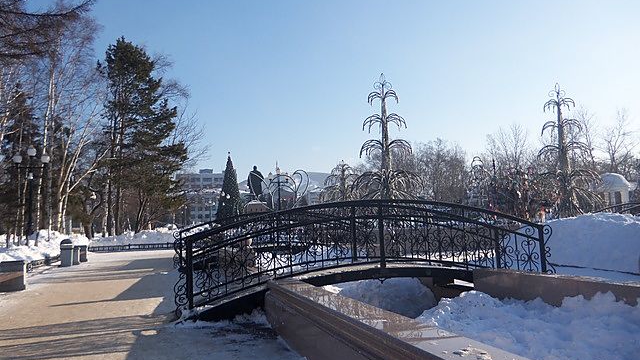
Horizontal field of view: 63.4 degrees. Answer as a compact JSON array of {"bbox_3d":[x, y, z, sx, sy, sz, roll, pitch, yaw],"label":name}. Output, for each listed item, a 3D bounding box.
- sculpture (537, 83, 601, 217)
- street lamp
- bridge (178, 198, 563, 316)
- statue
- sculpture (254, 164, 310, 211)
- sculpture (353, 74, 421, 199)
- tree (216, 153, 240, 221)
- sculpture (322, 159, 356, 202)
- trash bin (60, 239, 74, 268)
[{"bbox_3d":[12.023,-0.815,25.629,3.100,8.182,3.100,0,-5,-15],"label":"sculpture"},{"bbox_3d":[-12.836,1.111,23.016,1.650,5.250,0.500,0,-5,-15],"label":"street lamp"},{"bbox_3d":[0.937,1.360,9.986,7.182,1.854,1.619,0,-5,-15],"label":"bridge"},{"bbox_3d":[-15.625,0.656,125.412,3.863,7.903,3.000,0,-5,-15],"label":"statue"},{"bbox_3d":[-1.711,1.456,22.962,2.500,3.955,2.000,0,-5,-15],"label":"sculpture"},{"bbox_3d":[2.943,-0.742,23.134,3.000,8.112,3.000,0,-5,-15],"label":"sculpture"},{"bbox_3d":[-19.202,2.605,110.206,6.200,17.059,6.200,0,-5,-15],"label":"tree"},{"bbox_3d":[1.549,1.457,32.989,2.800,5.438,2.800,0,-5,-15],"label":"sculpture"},{"bbox_3d":[-10.339,2.964,21.242,0.530,1.130,0.500,0,-5,-15],"label":"trash bin"}]

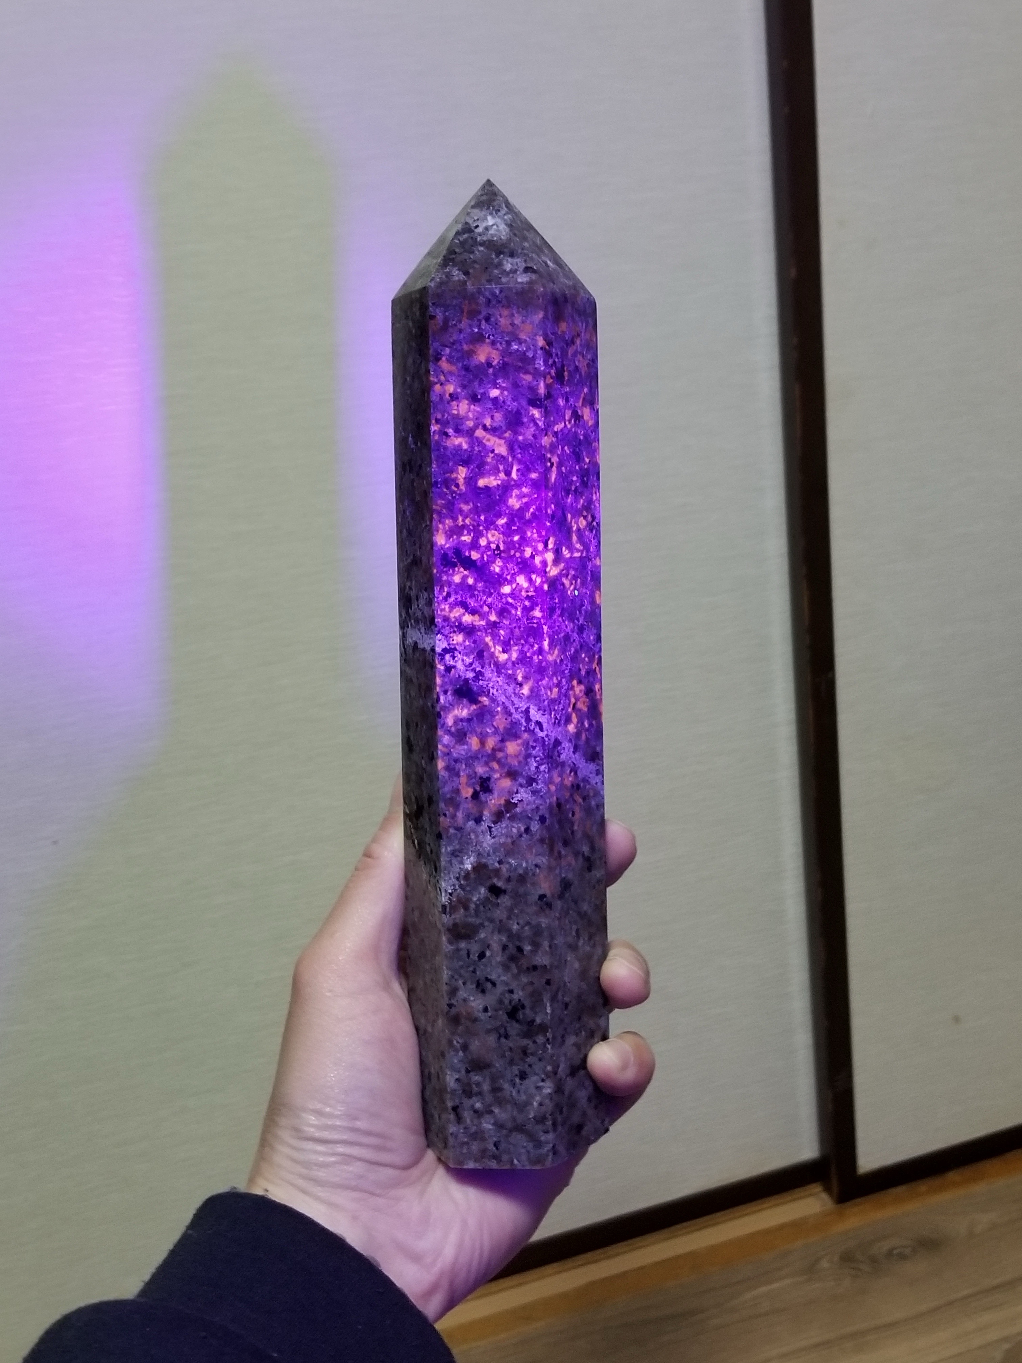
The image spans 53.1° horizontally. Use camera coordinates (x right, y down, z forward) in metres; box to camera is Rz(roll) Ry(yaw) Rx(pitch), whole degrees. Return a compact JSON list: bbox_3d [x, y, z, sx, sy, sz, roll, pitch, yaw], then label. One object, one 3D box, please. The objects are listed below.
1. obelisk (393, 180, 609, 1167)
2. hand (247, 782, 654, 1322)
[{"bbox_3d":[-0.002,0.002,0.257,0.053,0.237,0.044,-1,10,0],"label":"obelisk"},{"bbox_3d":[-0.013,0.093,0.278,0.100,0.148,0.080,10,7,-7],"label":"hand"}]

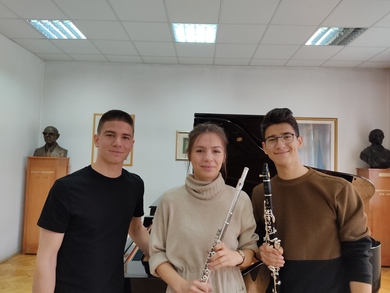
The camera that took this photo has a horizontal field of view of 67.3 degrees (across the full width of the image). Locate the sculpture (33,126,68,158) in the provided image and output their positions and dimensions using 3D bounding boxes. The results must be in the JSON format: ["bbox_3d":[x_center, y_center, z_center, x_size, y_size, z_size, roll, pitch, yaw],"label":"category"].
[{"bbox_3d":[-2.284,-0.068,4.686,0.490,0.500,0.300,2,-2,-5],"label":"sculpture"}]

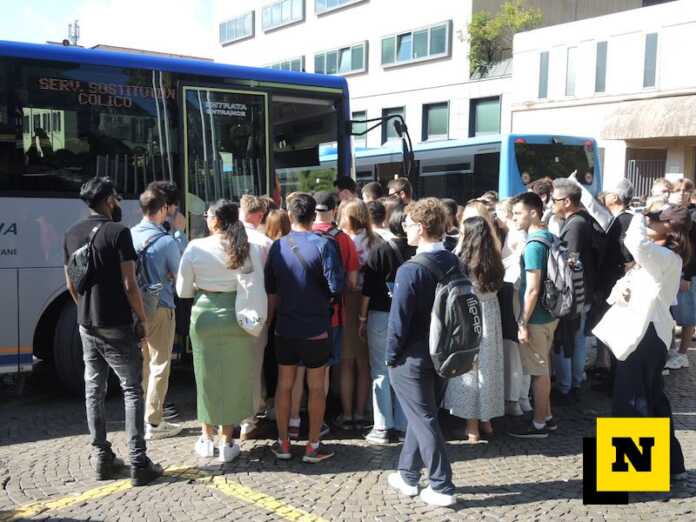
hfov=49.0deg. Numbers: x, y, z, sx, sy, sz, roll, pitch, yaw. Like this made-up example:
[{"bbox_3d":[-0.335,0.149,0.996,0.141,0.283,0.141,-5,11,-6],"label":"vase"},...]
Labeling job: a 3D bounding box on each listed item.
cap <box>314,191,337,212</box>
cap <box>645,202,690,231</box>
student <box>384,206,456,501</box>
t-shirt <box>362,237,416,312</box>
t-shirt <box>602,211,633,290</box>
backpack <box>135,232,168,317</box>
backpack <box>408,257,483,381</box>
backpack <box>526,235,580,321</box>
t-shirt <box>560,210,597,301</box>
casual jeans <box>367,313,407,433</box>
[{"bbox_3d":[-0.170,-0.463,5.900,0.190,0.160,0.260,2,6,12],"label":"cap"},{"bbox_3d":[1.966,-0.274,4.700,0.270,0.150,0.180,1,5,6],"label":"cap"},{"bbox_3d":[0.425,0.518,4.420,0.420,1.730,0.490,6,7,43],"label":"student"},{"bbox_3d":[0.315,0.095,5.400,0.430,0.550,0.270,-2,6,-30],"label":"t-shirt"},{"bbox_3d":[2.231,-0.078,6.300,0.270,0.660,0.460,2,6,12],"label":"t-shirt"},{"bbox_3d":[-1.375,0.094,5.320,0.290,0.530,0.180,5,7,40],"label":"backpack"},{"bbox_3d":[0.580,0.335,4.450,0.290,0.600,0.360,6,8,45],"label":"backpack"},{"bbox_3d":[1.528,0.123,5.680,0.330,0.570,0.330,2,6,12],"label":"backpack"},{"bbox_3d":[1.907,-0.045,6.320,0.310,0.710,0.460,3,6,25],"label":"t-shirt"},{"bbox_3d":[0.296,0.767,5.450,0.390,0.930,0.310,-2,6,-34],"label":"casual jeans"}]

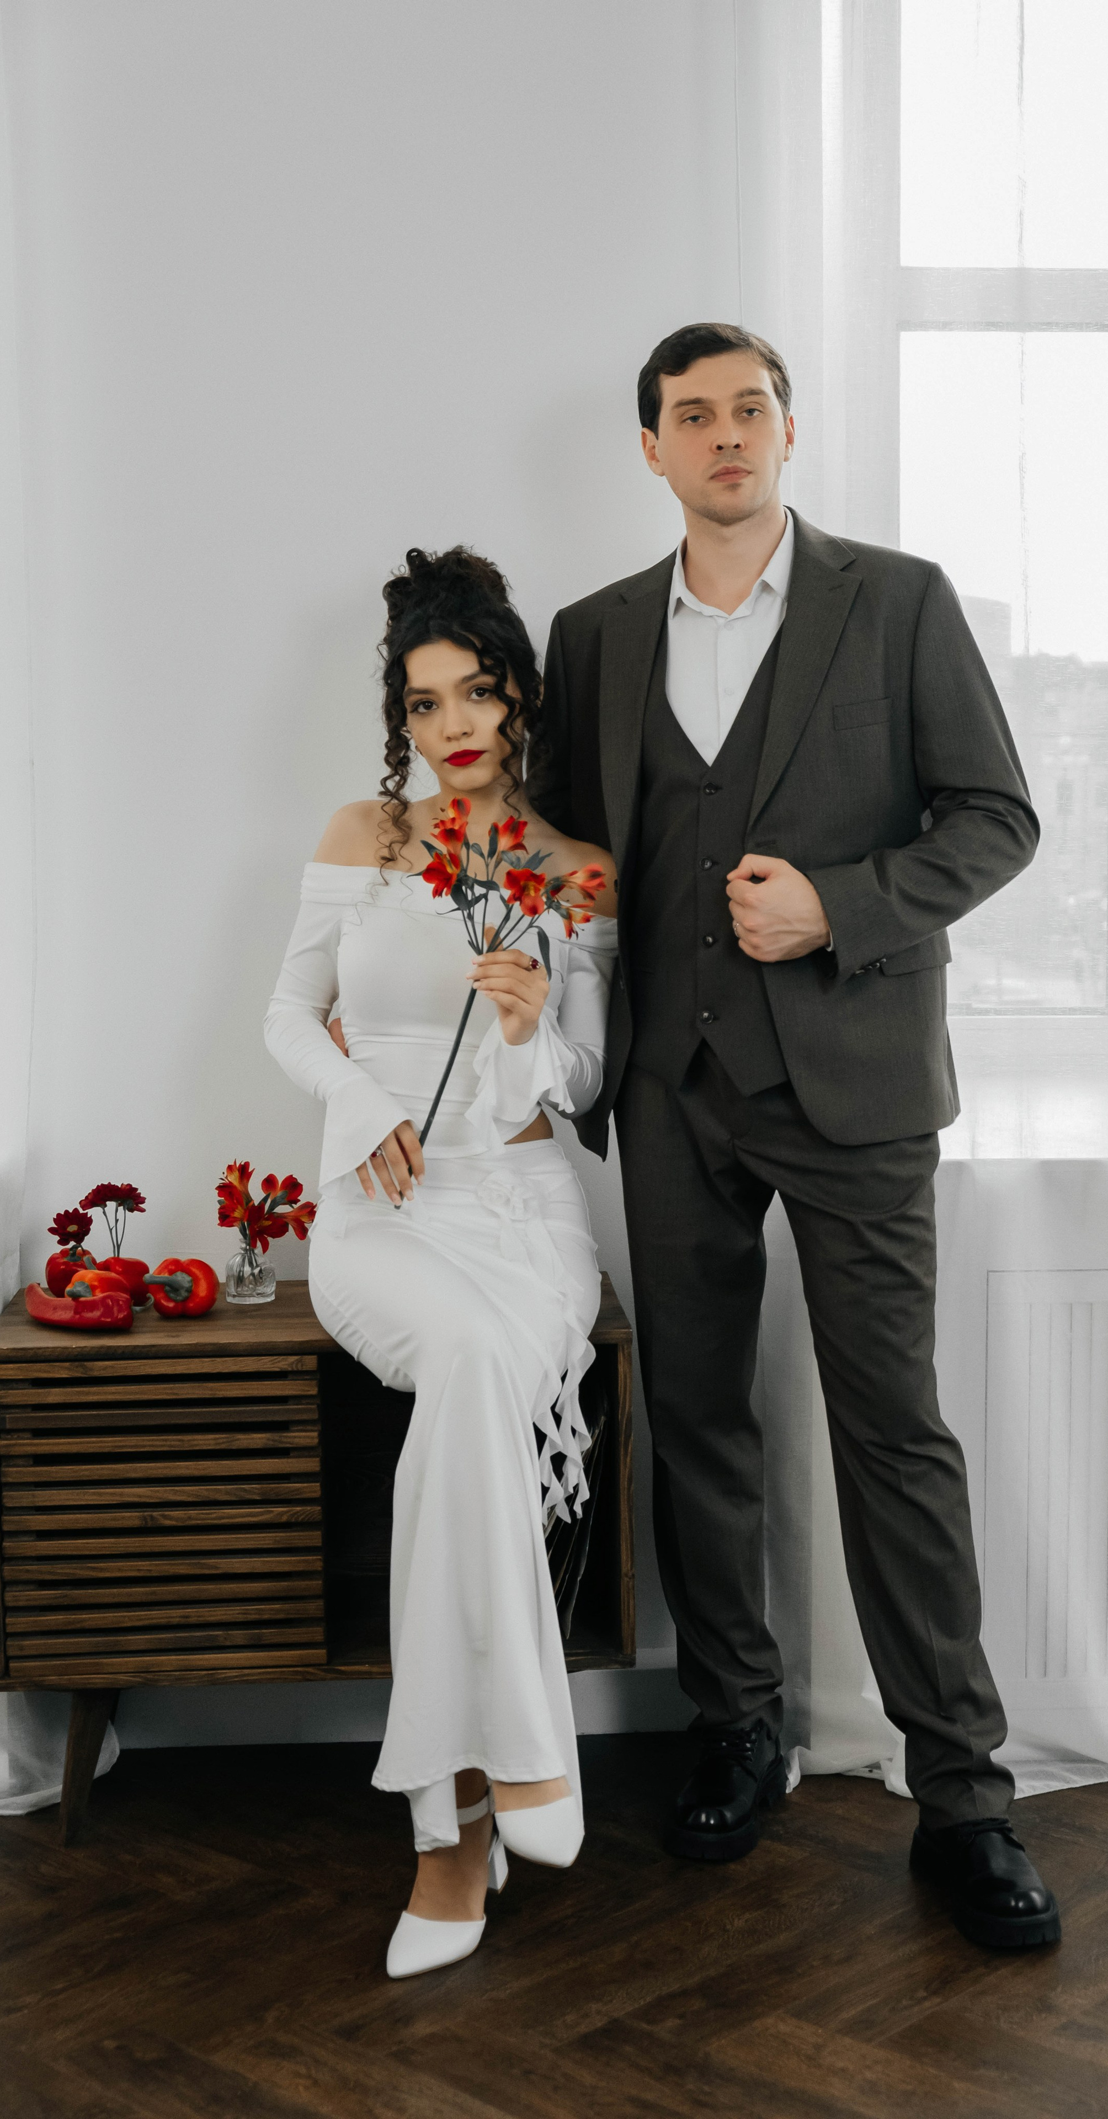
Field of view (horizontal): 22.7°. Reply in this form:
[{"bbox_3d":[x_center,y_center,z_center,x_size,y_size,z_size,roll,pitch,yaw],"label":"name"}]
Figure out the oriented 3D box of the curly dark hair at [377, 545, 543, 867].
[{"bbox_3d":[-0.113,-0.423,3.308,0.200,0.380,0.230,-2,5,-14],"label":"curly dark hair"}]

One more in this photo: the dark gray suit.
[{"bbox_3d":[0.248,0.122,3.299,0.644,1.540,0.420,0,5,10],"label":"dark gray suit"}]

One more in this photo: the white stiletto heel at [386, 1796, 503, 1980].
[{"bbox_3d":[-0.119,0.910,3.097,0.085,0.140,0.250,1,5,21],"label":"white stiletto heel"}]

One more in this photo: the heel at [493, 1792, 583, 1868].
[{"bbox_3d":[-0.027,0.765,3.038,0.085,0.135,0.240,-3,23,-24],"label":"heel"}]

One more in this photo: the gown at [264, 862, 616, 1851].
[{"bbox_3d":[-0.123,0.317,3.245,0.430,1.100,0.560,-1,5,-4],"label":"gown"}]

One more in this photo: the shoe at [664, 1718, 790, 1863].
[{"bbox_3d":[0.230,0.887,3.459,0.112,0.120,0.300,1,5,18],"label":"shoe"}]

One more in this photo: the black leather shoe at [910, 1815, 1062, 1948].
[{"bbox_3d":[0.497,0.906,3.195,0.112,0.120,0.300,-2,5,-13],"label":"black leather shoe"}]

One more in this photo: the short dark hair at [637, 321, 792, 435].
[{"bbox_3d":[0.189,-0.778,3.252,0.174,0.165,0.200,-2,-1,-12],"label":"short dark hair"}]

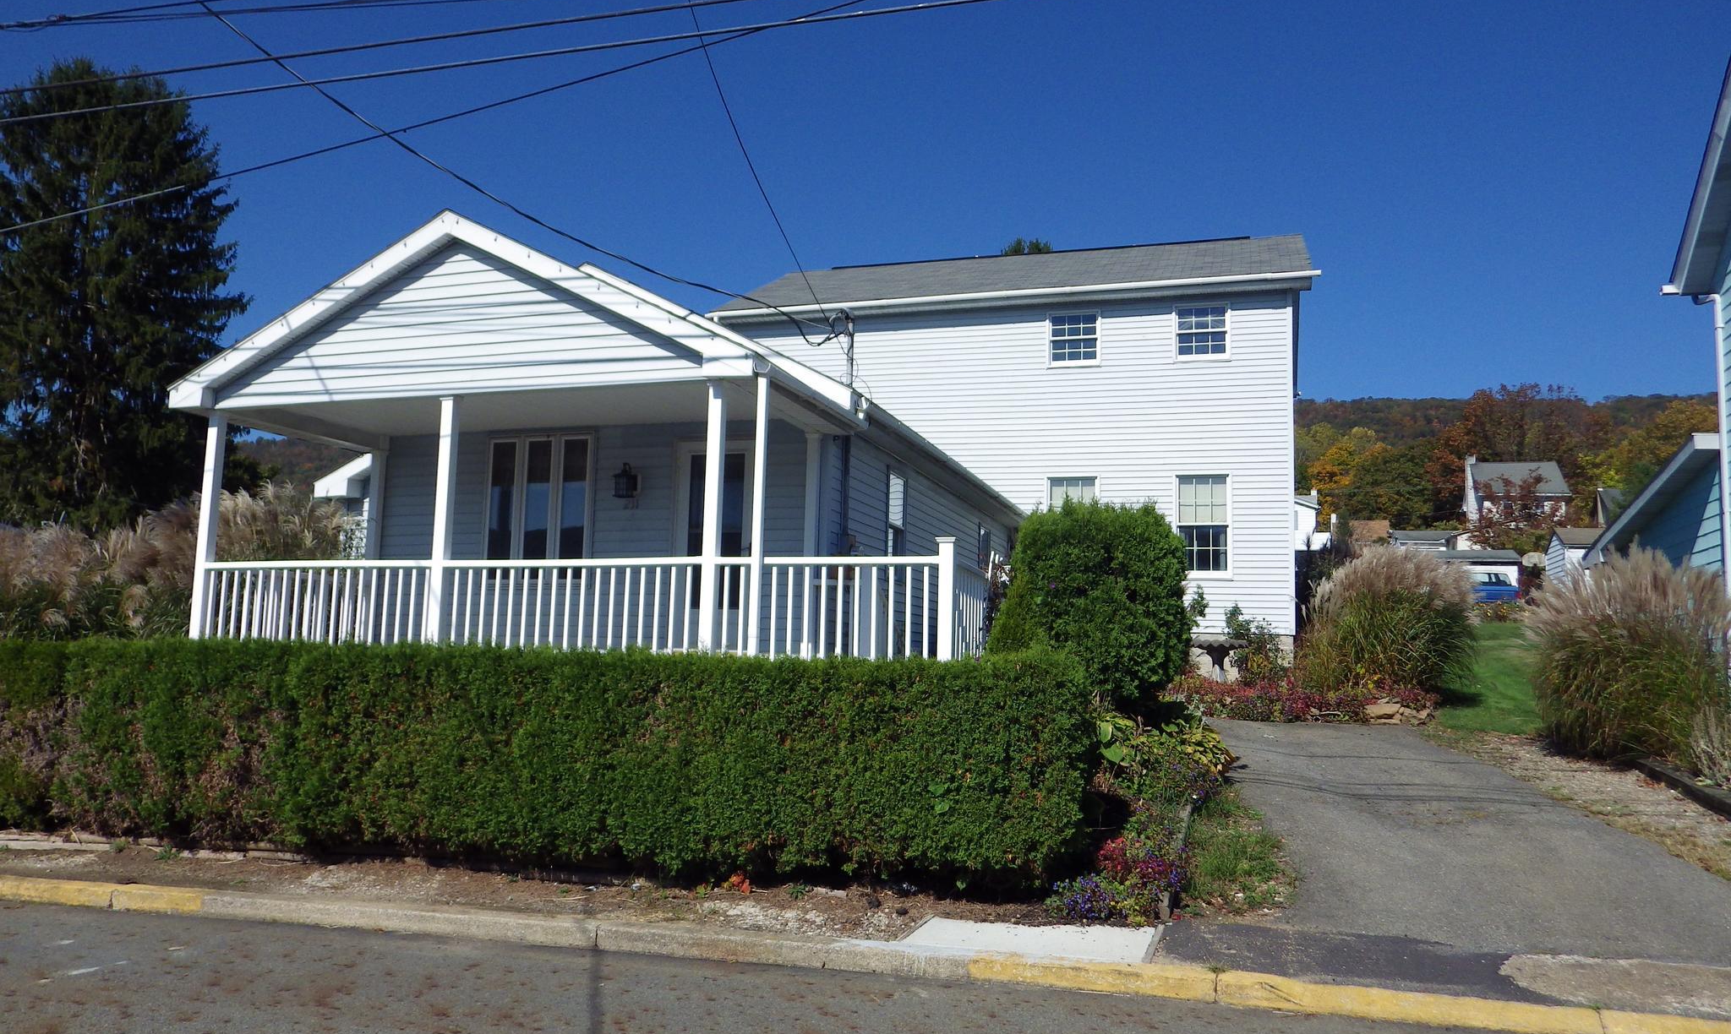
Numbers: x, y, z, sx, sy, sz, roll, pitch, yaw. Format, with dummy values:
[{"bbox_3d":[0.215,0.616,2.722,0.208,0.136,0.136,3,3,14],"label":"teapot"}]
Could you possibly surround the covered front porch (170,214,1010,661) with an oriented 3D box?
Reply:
[{"bbox_3d":[-2.572,-0.469,11.770,7.560,4.180,2.620,-1,-8,18],"label":"covered front porch"}]

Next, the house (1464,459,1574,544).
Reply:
[{"bbox_3d":[54.806,-1.477,105.000,7.600,6.900,7.000,0,-7,14],"label":"house"}]

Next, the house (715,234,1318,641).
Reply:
[{"bbox_3d":[3.084,-1.233,23.637,10.100,7.800,7.400,-1,-8,18],"label":"house"}]

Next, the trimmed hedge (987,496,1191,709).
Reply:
[{"bbox_3d":[2.006,0.840,11.207,1.700,1.950,1.600,-1,-8,18],"label":"trimmed hedge"}]

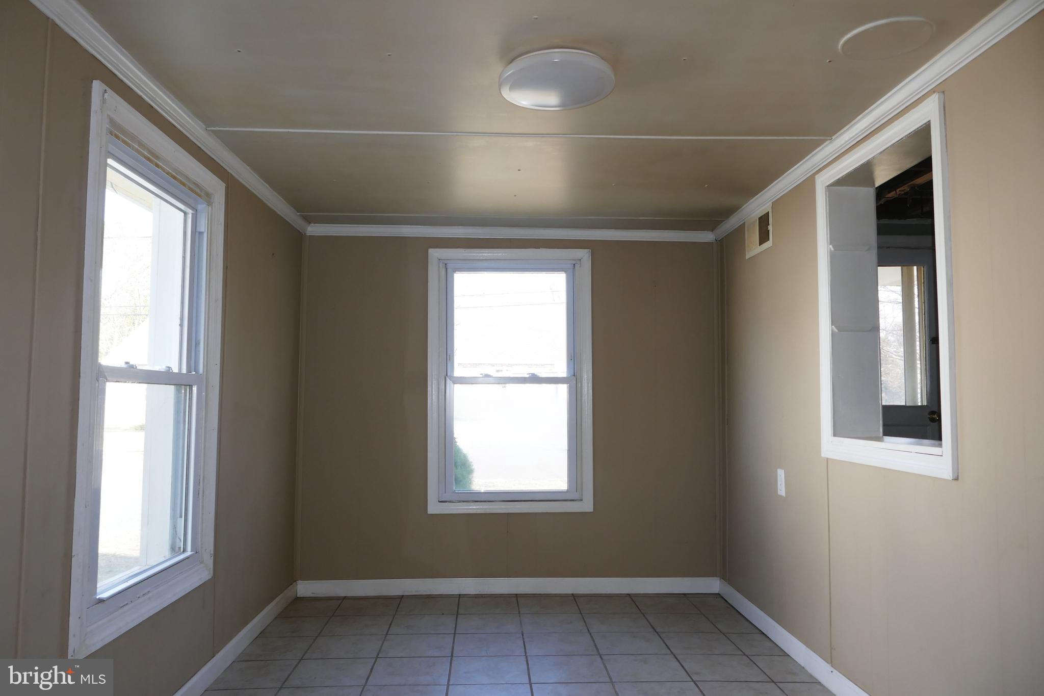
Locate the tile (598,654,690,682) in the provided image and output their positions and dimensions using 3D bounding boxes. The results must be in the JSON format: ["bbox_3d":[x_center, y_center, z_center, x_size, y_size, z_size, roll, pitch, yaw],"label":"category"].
[{"bbox_3d":[0.497,1.312,2.961,0.308,0.010,0.305,0,-4,-2],"label":"tile"}]

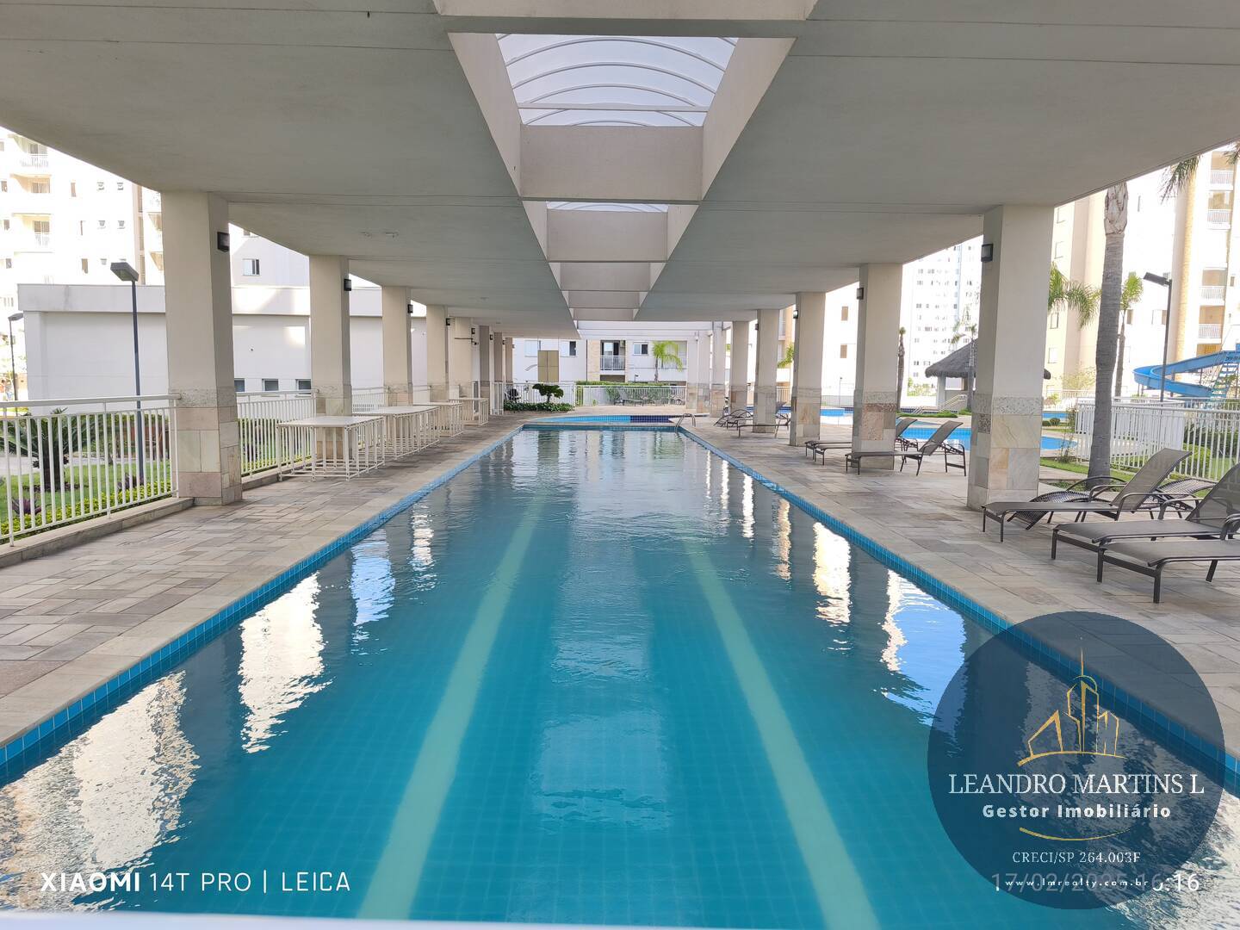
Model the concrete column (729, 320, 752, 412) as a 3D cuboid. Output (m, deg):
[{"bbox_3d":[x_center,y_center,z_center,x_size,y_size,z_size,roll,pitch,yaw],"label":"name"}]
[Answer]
[{"bbox_3d":[4.432,-3.408,30.624,0.620,3.767,0.543,0,6,-2],"label":"concrete column"}]

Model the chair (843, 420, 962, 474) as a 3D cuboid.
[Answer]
[{"bbox_3d":[5.022,-0.300,14.536,1.920,0.920,0.632,0,6,-5],"label":"chair"}]

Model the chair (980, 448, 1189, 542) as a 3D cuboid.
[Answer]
[{"bbox_3d":[4.431,0.300,7.884,1.665,0.878,0.615,1,6,6],"label":"chair"}]

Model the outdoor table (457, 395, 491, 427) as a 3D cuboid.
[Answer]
[{"bbox_3d":[-4.715,-1.723,26.482,0.975,0.825,2.190,1,6,-1],"label":"outdoor table"}]

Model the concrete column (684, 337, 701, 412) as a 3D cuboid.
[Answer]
[{"bbox_3d":[4.012,-5.049,45.491,0.640,3.968,0.540,1,6,-2],"label":"concrete column"}]

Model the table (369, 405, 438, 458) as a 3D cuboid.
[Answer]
[{"bbox_3d":[-4.969,-0.797,18.543,1.025,0.867,4.990,0,6,-2],"label":"table"}]

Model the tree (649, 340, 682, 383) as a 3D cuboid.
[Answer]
[{"bbox_3d":[3.053,-6.074,54.761,2.155,4.355,2.155,0,6,-2],"label":"tree"}]

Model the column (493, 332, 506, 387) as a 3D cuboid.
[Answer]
[{"bbox_3d":[-5.495,-4.201,37.307,0.480,3.492,0.480,1,6,-1],"label":"column"}]

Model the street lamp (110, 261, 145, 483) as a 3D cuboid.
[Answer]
[{"bbox_3d":[-6.580,-1.193,11.090,0.225,3.063,0.420,1,6,-1],"label":"street lamp"}]

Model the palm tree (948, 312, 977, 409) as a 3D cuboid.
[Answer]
[{"bbox_3d":[19.902,-5.884,46.583,2.240,5.680,2.240,1,6,-2],"label":"palm tree"}]

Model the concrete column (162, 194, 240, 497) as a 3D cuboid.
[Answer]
[{"bbox_3d":[-5.173,-1.392,10.196,0.589,3.749,0.540,1,6,-2],"label":"concrete column"}]

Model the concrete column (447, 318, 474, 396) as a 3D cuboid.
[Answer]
[{"bbox_3d":[-5.736,-3.505,30.443,0.620,3.767,0.543,0,6,-2],"label":"concrete column"}]

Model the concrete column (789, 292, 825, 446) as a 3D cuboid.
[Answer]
[{"bbox_3d":[4.324,-2.168,18.954,0.549,3.492,0.480,1,6,-1],"label":"concrete column"}]

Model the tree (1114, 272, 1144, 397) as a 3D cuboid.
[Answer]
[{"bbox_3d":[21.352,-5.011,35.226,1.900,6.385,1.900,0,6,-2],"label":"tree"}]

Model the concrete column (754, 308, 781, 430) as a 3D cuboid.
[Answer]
[{"bbox_3d":[4.562,-2.881,25.584,0.620,3.767,0.543,0,6,-2],"label":"concrete column"}]

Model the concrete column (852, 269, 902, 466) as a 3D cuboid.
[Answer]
[{"bbox_3d":[4.439,-1.680,14.279,0.549,3.492,0.480,1,6,-1],"label":"concrete column"}]

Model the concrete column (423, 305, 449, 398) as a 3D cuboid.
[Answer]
[{"bbox_3d":[-5.572,-2.952,25.224,0.589,3.749,0.540,1,6,-2],"label":"concrete column"}]

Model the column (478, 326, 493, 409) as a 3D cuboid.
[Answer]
[{"bbox_3d":[-5.837,-3.993,35.243,0.589,3.749,0.540,1,6,-2],"label":"column"}]

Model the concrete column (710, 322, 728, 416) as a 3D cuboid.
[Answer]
[{"bbox_3d":[3.978,-3.689,32.993,0.549,3.600,0.480,1,6,-1],"label":"concrete column"}]

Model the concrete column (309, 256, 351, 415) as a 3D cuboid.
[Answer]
[{"bbox_3d":[-4.960,-1.791,14.230,0.549,3.492,0.480,1,6,-1],"label":"concrete column"}]

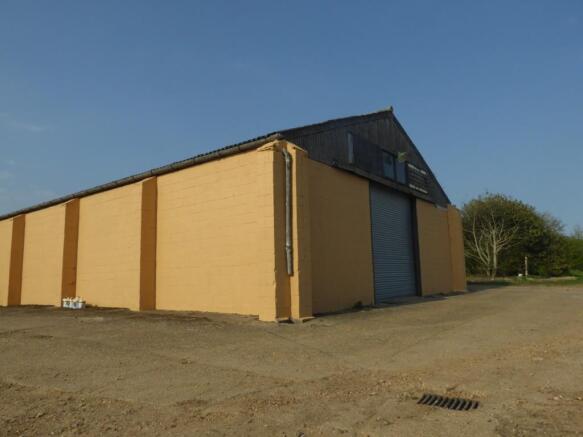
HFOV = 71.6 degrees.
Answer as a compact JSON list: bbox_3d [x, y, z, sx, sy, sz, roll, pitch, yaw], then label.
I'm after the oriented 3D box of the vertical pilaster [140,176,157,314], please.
[{"bbox_3d":[-4.025,0.644,11.090,0.444,3.660,0.476,-8,-10,37],"label":"vertical pilaster"}]

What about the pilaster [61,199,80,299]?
[{"bbox_3d":[-7.596,1.124,13.769,0.439,3.651,0.476,-8,-10,37],"label":"pilaster"}]

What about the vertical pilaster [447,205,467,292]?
[{"bbox_3d":[7.663,1.333,18.551,0.604,3.962,0.476,-8,-10,37],"label":"vertical pilaster"}]

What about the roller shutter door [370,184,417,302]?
[{"bbox_3d":[3.528,0.951,13.822,0.119,3.596,3.843,-8,-10,37],"label":"roller shutter door"}]

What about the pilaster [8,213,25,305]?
[{"bbox_3d":[-11.248,1.651,16.505,0.439,3.715,0.476,-8,-10,37],"label":"pilaster"}]

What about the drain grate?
[{"bbox_3d":[1.349,1.596,3.470,0.481,0.040,0.283,-6,-9,31],"label":"drain grate"}]

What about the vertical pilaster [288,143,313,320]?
[{"bbox_3d":[0.053,0.235,8.651,0.549,3.697,0.476,-8,-10,37],"label":"vertical pilaster"}]

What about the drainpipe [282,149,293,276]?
[{"bbox_3d":[-0.067,-0.133,8.311,0.146,2.635,0.183,-8,-10,37],"label":"drainpipe"}]

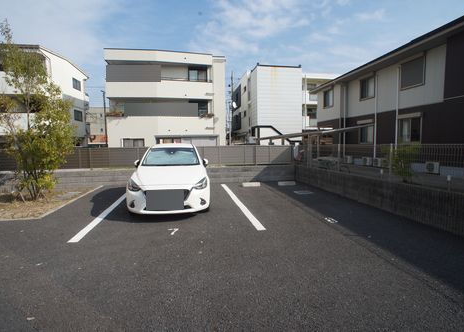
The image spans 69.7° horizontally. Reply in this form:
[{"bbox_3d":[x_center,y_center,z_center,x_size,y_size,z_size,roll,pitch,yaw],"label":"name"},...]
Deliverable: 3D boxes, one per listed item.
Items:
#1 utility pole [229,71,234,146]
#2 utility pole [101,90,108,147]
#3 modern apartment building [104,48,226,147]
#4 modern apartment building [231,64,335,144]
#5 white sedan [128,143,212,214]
[{"bbox_3d":[-0.076,-6.404,40.627,0.400,10.400,0.400,-1,4,-7],"label":"utility pole"},{"bbox_3d":[-11.414,-3.503,29.770,0.400,6.400,0.250,-1,4,-11],"label":"utility pole"},{"bbox_3d":[-6.179,-4.953,31.778,9.900,9.200,9.500,-2,4,-13],"label":"modern apartment building"},{"bbox_3d":[6.579,-5.544,38.202,10.800,8.700,14.000,-1,4,-8],"label":"modern apartment building"},{"bbox_3d":[-1.477,0.199,8.307,1.730,1.500,4.060,-1,4,-7],"label":"white sedan"}]

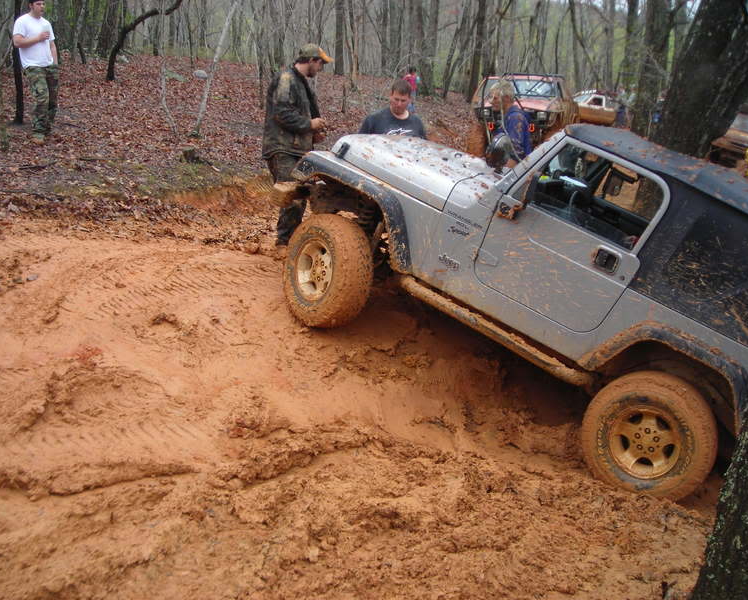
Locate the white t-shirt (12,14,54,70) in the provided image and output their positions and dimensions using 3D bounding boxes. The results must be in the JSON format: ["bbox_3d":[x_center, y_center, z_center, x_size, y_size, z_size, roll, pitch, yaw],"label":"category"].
[{"bbox_3d":[-4.362,-3.324,11.250,0.470,0.680,0.290,-9,15,-41],"label":"white t-shirt"}]

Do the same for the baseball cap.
[{"bbox_3d":[-0.488,-2.055,7.320,0.290,0.150,0.190,0,11,-2],"label":"baseball cap"}]

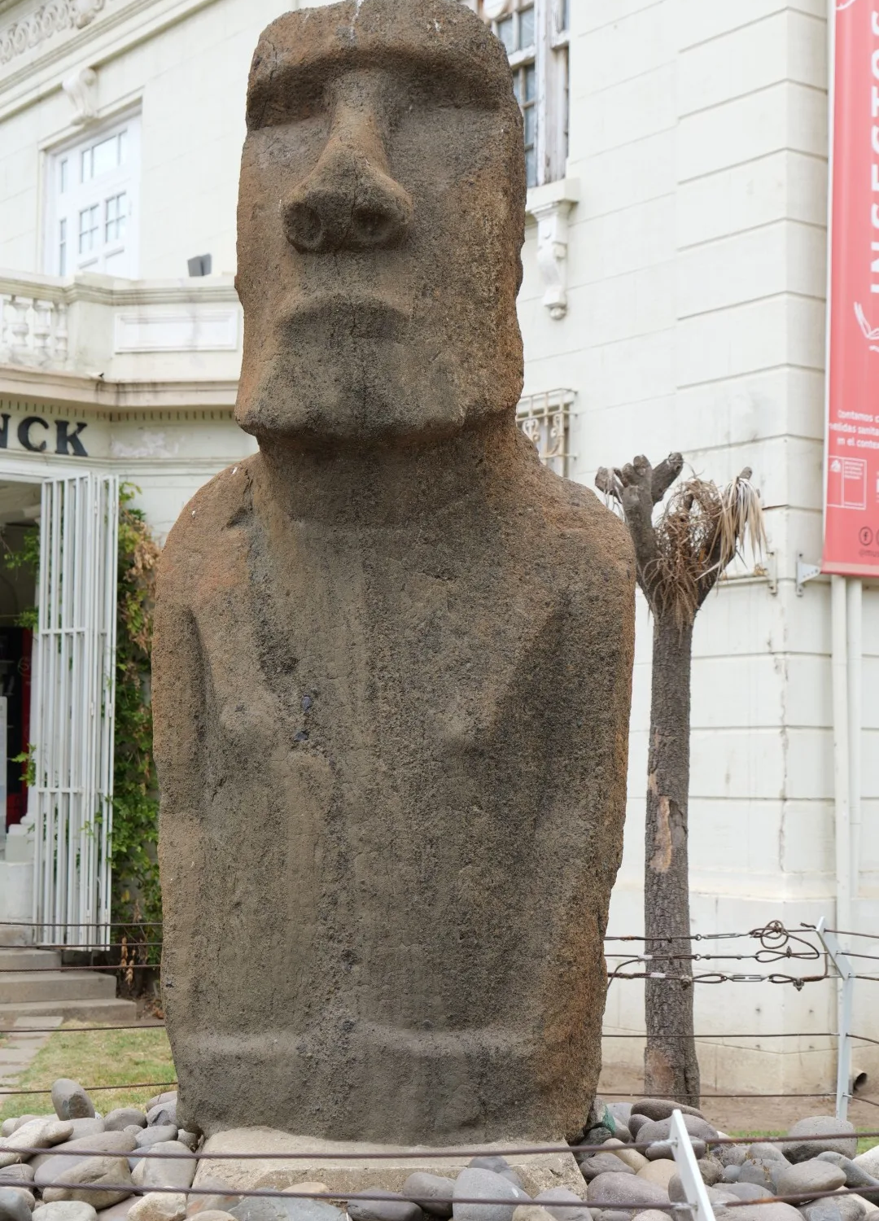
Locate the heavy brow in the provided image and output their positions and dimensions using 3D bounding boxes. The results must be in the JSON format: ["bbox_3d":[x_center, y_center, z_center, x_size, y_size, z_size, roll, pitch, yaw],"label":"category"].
[{"bbox_3d":[-0.188,-1.567,6.583,0.760,0.220,0.240,-1,-4,14],"label":"heavy brow"}]

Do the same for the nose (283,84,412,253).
[{"bbox_3d":[-0.267,-1.289,6.442,0.360,0.470,0.250,-1,-4,14],"label":"nose"}]

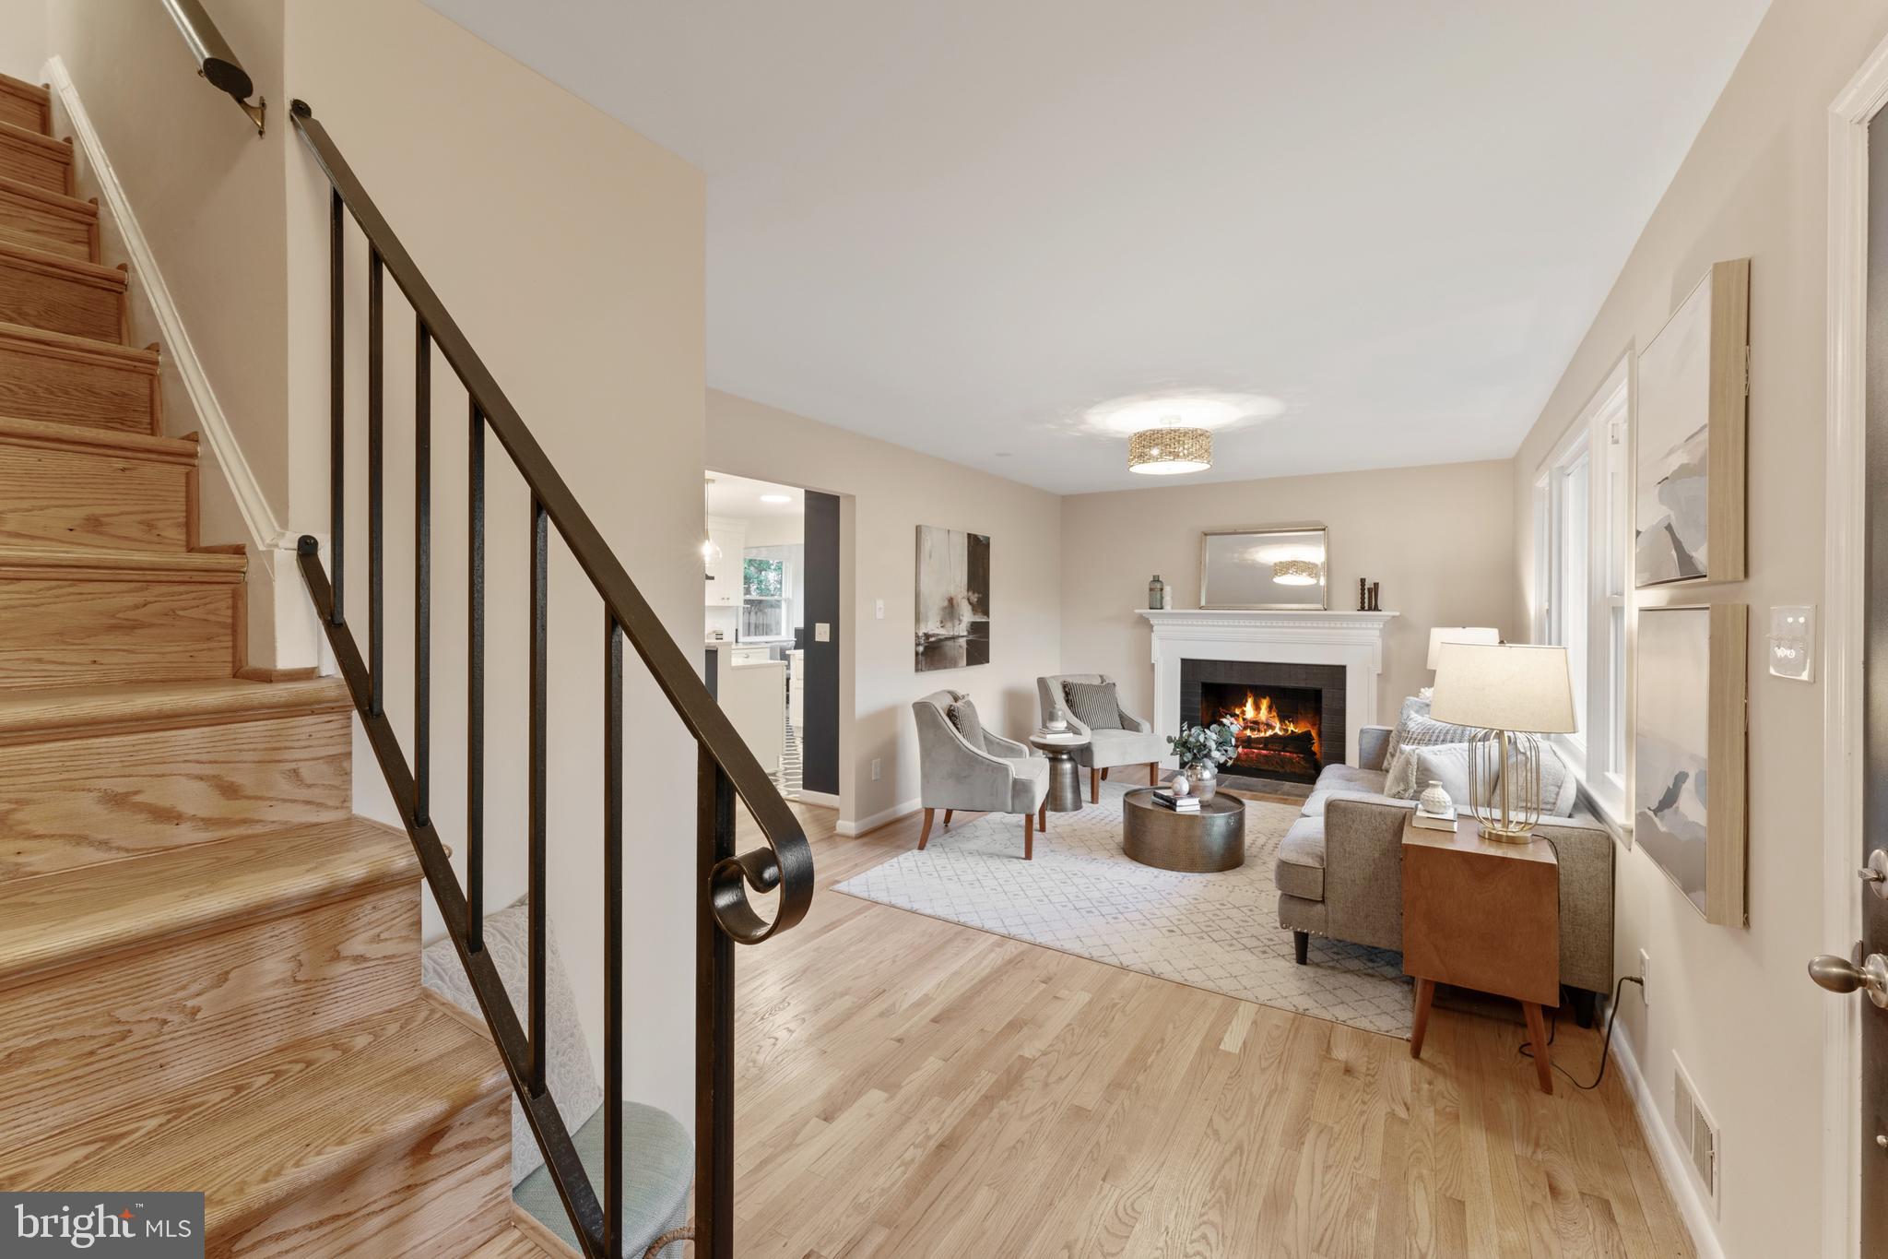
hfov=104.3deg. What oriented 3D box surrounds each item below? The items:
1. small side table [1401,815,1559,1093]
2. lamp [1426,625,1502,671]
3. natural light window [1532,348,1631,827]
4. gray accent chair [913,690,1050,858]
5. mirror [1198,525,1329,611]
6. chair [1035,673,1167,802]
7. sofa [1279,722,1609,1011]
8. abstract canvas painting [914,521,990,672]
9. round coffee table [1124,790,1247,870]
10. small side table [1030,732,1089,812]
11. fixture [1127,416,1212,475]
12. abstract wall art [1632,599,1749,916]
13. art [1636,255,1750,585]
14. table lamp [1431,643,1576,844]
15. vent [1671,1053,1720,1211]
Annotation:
[{"bbox_3d":[1.687,0.994,2.341,0.372,0.667,0.410,1,1,33],"label":"small side table"},{"bbox_3d":[3.069,0.121,4.327,0.370,0.250,0.370,1,1,33],"label":"lamp"},{"bbox_3d":[2.669,-0.145,3.126,0.110,1.420,2.300,0,1,33],"label":"natural light window"},{"bbox_3d":[0.250,0.832,4.341,0.690,0.842,0.700,0,1,16],"label":"gray accent chair"},{"bbox_3d":[2.536,-0.476,5.854,0.940,0.647,0.035,1,-4,33],"label":"mirror"},{"bbox_3d":[1.180,0.792,5.510,0.700,0.842,0.690,0,1,-22],"label":"chair"},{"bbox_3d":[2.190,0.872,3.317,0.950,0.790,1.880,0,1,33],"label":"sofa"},{"bbox_3d":[0.080,-0.213,5.305,0.038,0.974,0.969,1,1,33],"label":"abstract canvas painting"},{"bbox_3d":[1.357,1.115,4.165,0.655,0.295,0.655,0,1,0],"label":"round coffee table"},{"bbox_3d":[0.813,0.992,5.083,0.425,0.472,0.425,0,1,0],"label":"small side table"},{"bbox_3d":[1.302,-1.070,4.210,0.457,0.270,0.457,0,1,33],"label":"fixture"},{"bbox_3d":[1.640,0.254,1.631,0.052,0.607,0.600,0,1,33],"label":"abstract wall art"},{"bbox_3d":[1.655,-0.402,1.645,0.052,0.608,0.610,0,1,33],"label":"art"},{"bbox_3d":[1.744,0.340,2.287,0.367,0.605,0.367,0,1,33],"label":"table lamp"},{"bbox_3d":[1.680,1.116,1.652,0.018,0.188,0.357,0,1,33],"label":"vent"}]

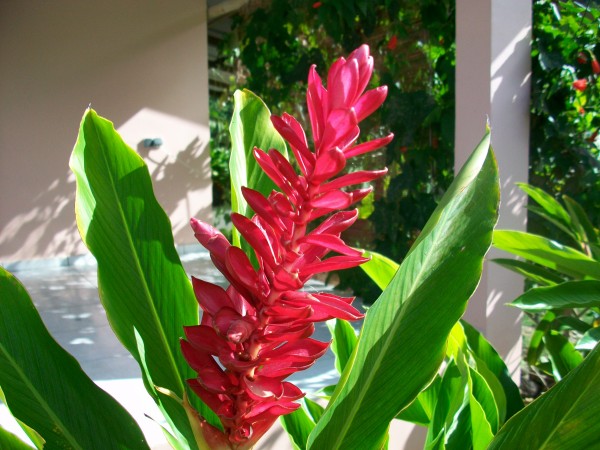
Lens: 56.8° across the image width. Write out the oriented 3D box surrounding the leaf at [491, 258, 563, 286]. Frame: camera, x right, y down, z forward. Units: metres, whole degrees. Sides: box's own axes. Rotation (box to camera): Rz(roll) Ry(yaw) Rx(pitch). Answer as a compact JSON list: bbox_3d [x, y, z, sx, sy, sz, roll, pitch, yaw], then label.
[{"bbox_3d":[0.631,0.137,1.500,0.240,0.045,0.080,21,8,-7],"label":"leaf"}]

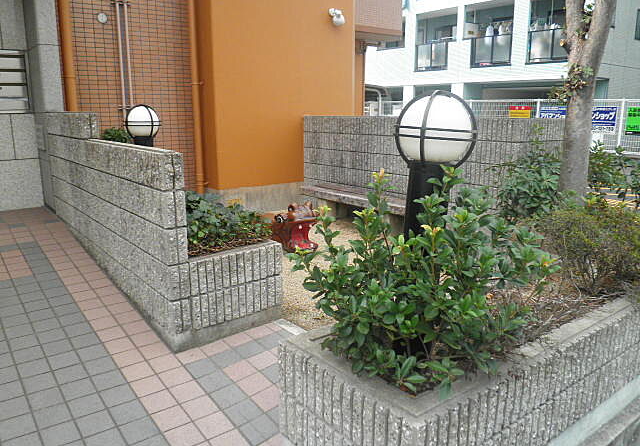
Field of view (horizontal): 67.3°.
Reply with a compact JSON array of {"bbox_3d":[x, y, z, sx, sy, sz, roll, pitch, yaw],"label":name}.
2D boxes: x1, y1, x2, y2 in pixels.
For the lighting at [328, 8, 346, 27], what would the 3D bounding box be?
[{"bbox_3d":[0.222,-2.608,6.100,0.155,0.210,0.220,-10,31,-38],"label":"lighting"}]

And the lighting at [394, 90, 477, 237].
[{"bbox_3d":[0.392,0.020,1.790,0.290,0.997,0.290,-7,16,-39],"label":"lighting"}]

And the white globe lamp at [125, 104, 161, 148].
[{"bbox_3d":[-1.425,-0.469,3.930,0.290,0.960,0.290,-10,16,-38],"label":"white globe lamp"}]

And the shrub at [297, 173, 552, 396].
[{"bbox_3d":[0.372,0.155,1.770,0.930,0.730,0.720,3,13,11],"label":"shrub"}]

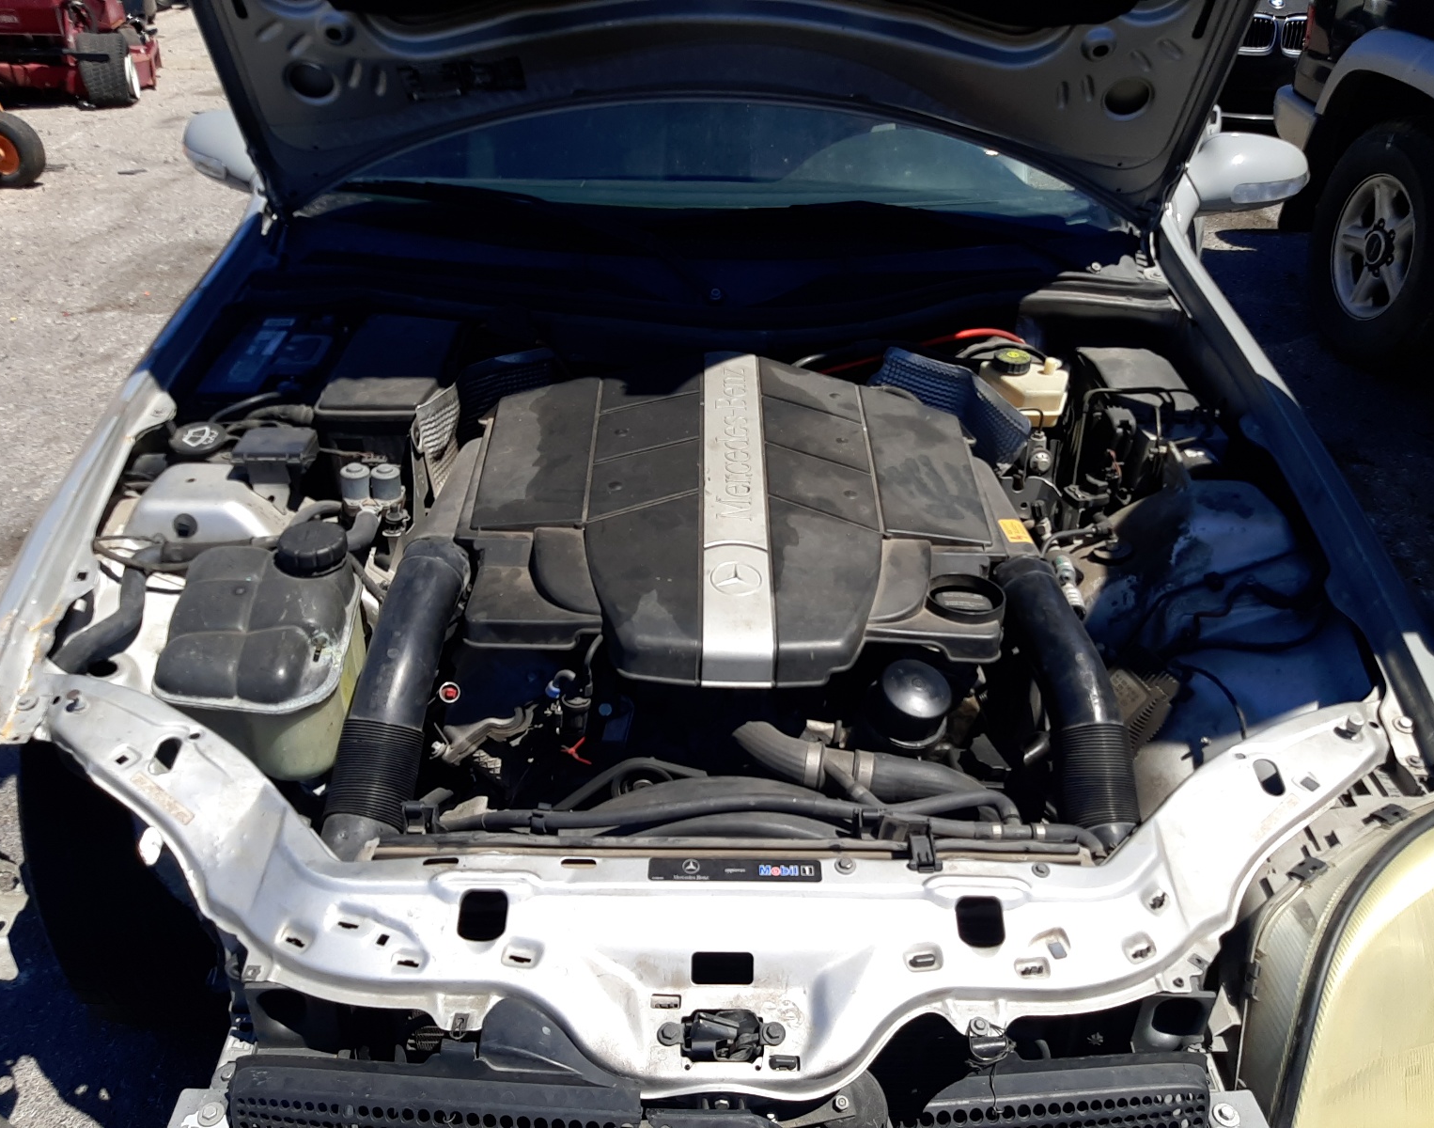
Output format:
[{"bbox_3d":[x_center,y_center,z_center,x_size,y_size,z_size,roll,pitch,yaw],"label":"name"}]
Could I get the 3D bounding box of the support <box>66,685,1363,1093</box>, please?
[{"bbox_3d":[-0.001,0.272,1.000,1.280,0.190,0.370,1,35,0],"label":"support"}]

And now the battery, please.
[{"bbox_3d":[-0.613,-0.239,1.675,0.175,0.190,0.278,1,35,0],"label":"battery"}]

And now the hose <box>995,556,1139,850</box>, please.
[{"bbox_3d":[0.350,0.127,1.157,0.100,0.105,0.360,1,49,0],"label":"hose"}]

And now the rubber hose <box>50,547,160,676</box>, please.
[{"bbox_3d":[-0.668,0.043,1.256,0.100,0.115,0.090,1,35,0],"label":"rubber hose"}]

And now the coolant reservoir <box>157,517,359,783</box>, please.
[{"bbox_3d":[-0.484,0.075,1.204,0.195,0.205,0.225,1,35,0],"label":"coolant reservoir"}]

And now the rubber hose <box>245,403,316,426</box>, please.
[{"bbox_3d":[-0.580,-0.203,1.504,0.090,0.028,0.028,1,35,0],"label":"rubber hose"}]

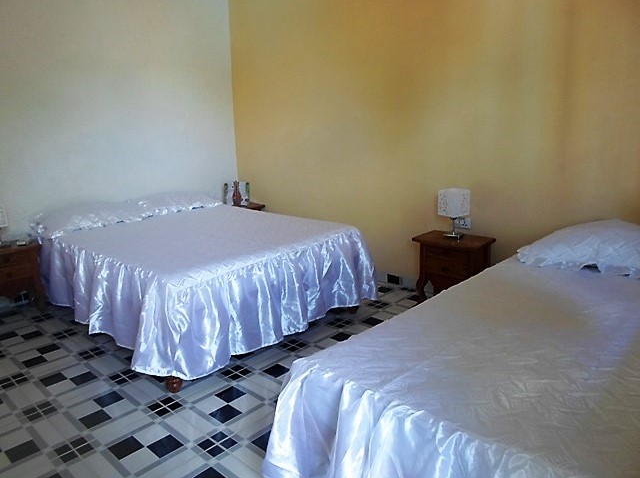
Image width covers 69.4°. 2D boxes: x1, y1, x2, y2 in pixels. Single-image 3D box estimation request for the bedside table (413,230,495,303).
[{"bbox_3d":[0.924,0.259,3.238,0.466,0.533,0.340,11,17,41],"label":"bedside table"}]

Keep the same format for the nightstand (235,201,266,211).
[{"bbox_3d":[-0.863,-0.076,4.817,0.353,0.533,0.462,11,17,41],"label":"nightstand"}]

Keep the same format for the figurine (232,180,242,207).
[{"bbox_3d":[-0.859,-0.470,4.779,0.088,0.252,0.088,11,17,41],"label":"figurine"}]

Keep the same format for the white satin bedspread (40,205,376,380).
[{"bbox_3d":[-0.894,0.186,3.401,2.003,0.538,1.663,11,17,41],"label":"white satin bedspread"}]

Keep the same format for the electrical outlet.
[{"bbox_3d":[1.031,-0.111,3.316,0.120,0.071,0.015,11,17,41],"label":"electrical outlet"}]

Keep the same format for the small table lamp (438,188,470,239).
[{"bbox_3d":[0.942,-0.184,3.237,0.147,0.330,0.147,11,17,41],"label":"small table lamp"}]

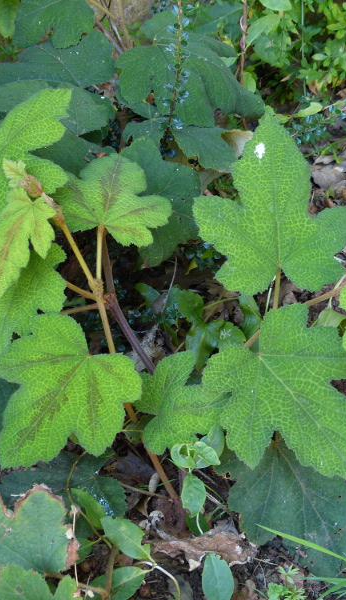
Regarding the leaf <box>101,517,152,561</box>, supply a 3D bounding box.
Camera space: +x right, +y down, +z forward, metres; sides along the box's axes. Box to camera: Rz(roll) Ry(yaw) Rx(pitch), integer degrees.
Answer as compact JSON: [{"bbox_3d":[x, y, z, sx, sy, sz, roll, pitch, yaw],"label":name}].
[{"bbox_3d":[-0.030,0.159,0.587,0.045,0.010,0.016,35,61,20],"label":"leaf"}]

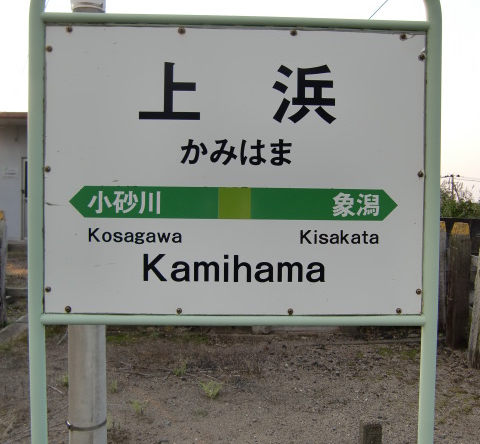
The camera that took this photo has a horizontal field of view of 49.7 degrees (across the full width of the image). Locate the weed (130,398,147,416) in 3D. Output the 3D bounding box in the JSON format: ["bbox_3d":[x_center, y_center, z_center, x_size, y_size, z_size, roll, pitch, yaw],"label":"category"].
[{"bbox_3d":[-0.734,1.338,3.756,0.130,0.125,0.120,0,2,0],"label":"weed"}]

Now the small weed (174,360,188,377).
[{"bbox_3d":[-0.522,1.308,4.623,0.125,0.135,0.115,0,2,0],"label":"small weed"}]

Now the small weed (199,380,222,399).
[{"bbox_3d":[-0.231,1.331,4.098,0.190,0.125,0.170,0,2,0],"label":"small weed"}]

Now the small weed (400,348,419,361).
[{"bbox_3d":[1.723,1.332,5.260,0.180,0.080,0.160,0,2,0],"label":"small weed"}]

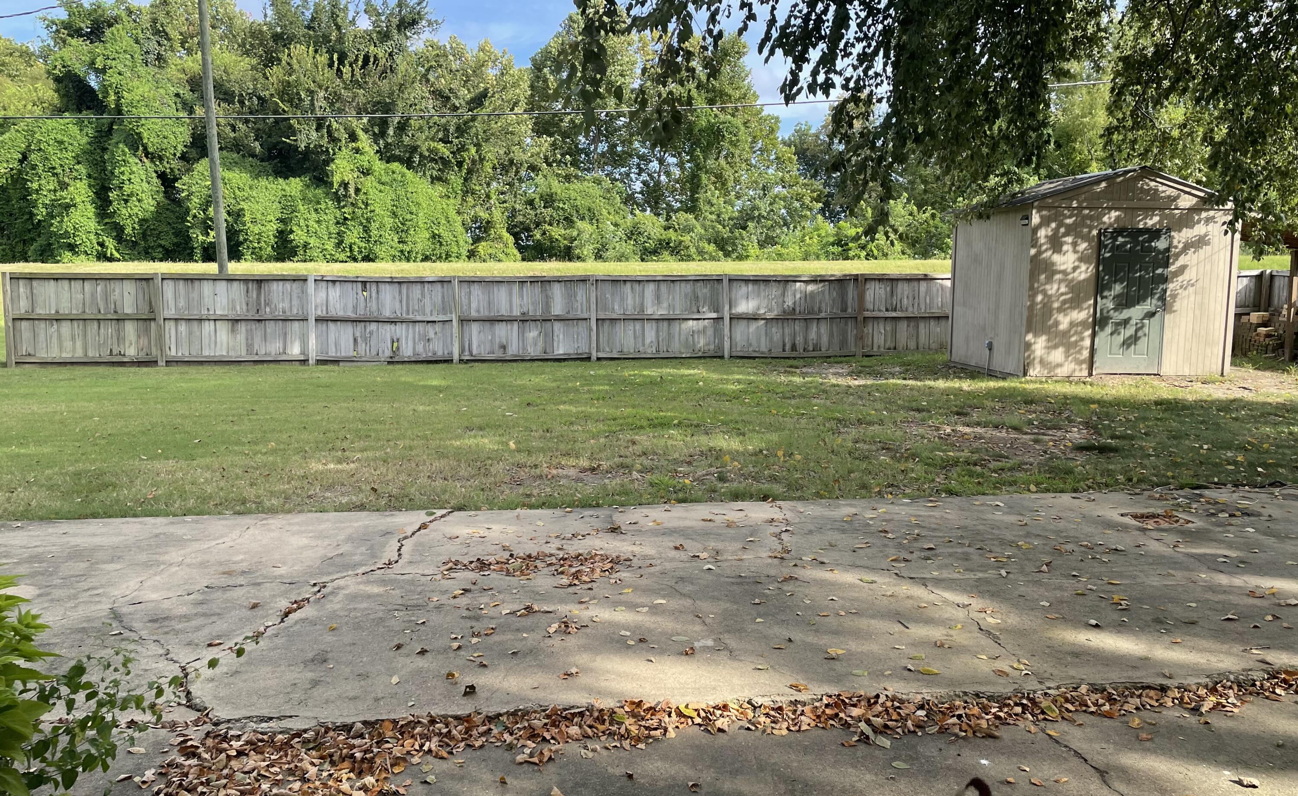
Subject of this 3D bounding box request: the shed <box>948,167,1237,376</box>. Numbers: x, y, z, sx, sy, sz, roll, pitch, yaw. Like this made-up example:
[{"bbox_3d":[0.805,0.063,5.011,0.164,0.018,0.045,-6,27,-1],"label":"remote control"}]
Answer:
[{"bbox_3d":[6.705,-1.898,14.934,3.235,3.002,2.645,0,7,-7],"label":"shed"}]

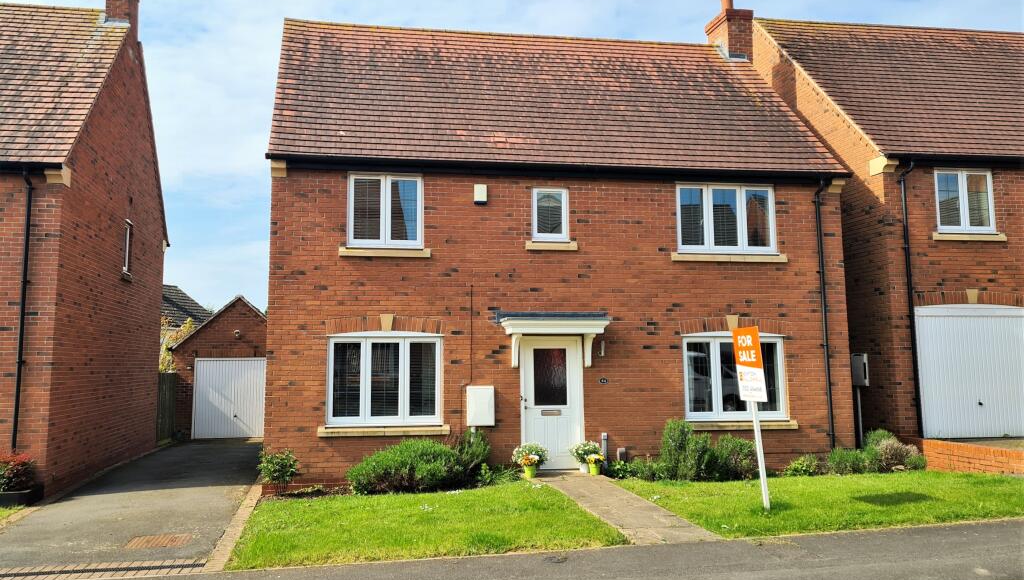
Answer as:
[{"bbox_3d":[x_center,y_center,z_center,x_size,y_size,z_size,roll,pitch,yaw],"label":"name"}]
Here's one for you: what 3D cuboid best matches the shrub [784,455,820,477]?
[{"bbox_3d":[4.483,2.718,11.934,0.608,0.327,0.500,0,-7,-7],"label":"shrub"}]

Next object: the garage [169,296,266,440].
[{"bbox_3d":[-7.640,2.320,23.031,3.300,3.758,5.700,1,-6,-9],"label":"garage"}]

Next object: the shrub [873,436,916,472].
[{"bbox_3d":[6.023,2.590,12.135,0.660,0.545,0.600,0,-7,-7],"label":"shrub"}]

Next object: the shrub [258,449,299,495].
[{"bbox_3d":[-3.356,2.608,11.074,0.548,0.635,0.570,0,-7,-7],"label":"shrub"}]

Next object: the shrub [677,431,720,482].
[{"bbox_3d":[2.815,2.492,11.574,0.600,0.693,0.560,1,-6,-9],"label":"shrub"}]

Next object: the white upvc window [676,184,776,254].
[{"bbox_3d":[3.559,-1.186,12.786,1.740,1.165,0.100,1,-6,-9],"label":"white upvc window"}]

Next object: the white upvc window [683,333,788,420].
[{"bbox_3d":[3.629,1.404,12.471,1.798,1.439,0.100,0,-7,-7],"label":"white upvc window"}]

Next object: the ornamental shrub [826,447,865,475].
[{"bbox_3d":[5.162,2.620,11.930,0.580,0.387,0.520,1,-6,-9],"label":"ornamental shrub"}]

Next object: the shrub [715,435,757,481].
[{"bbox_3d":[3.415,2.542,11.761,0.640,0.660,0.580,1,-7,-8],"label":"shrub"}]

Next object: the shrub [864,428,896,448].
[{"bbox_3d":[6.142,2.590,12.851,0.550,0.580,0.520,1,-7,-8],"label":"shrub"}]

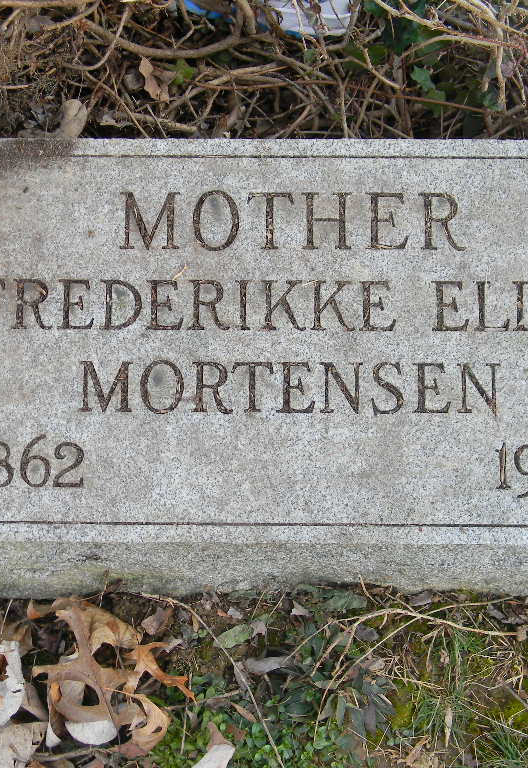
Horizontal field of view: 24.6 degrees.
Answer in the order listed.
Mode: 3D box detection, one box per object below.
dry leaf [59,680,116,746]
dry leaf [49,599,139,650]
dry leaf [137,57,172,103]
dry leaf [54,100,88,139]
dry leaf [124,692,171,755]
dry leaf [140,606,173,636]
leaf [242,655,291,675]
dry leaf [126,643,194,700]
[{"bbox_3d":[-0.123,0.229,0.845,0.043,0.022,0.046,0,74,0],"label":"dry leaf"},{"bbox_3d":[-0.118,0.169,0.850,0.066,0.024,0.037,0,74,0],"label":"dry leaf"},{"bbox_3d":[-0.084,-0.232,0.925,0.025,0.020,0.031,0,74,0],"label":"dry leaf"},{"bbox_3d":[-0.145,-0.198,0.915,0.022,0.010,0.037,15,75,5],"label":"dry leaf"},{"bbox_3d":[-0.083,0.241,0.860,0.034,0.018,0.041,-2,74,0],"label":"dry leaf"},{"bbox_3d":[-0.078,0.173,0.885,0.027,0.008,0.015,-41,78,-10],"label":"dry leaf"},{"bbox_3d":[0.003,0.204,0.880,0.038,0.007,0.011,-15,75,-4],"label":"leaf"},{"bbox_3d":[-0.074,0.205,0.865,0.049,0.018,0.040,0,74,1],"label":"dry leaf"}]

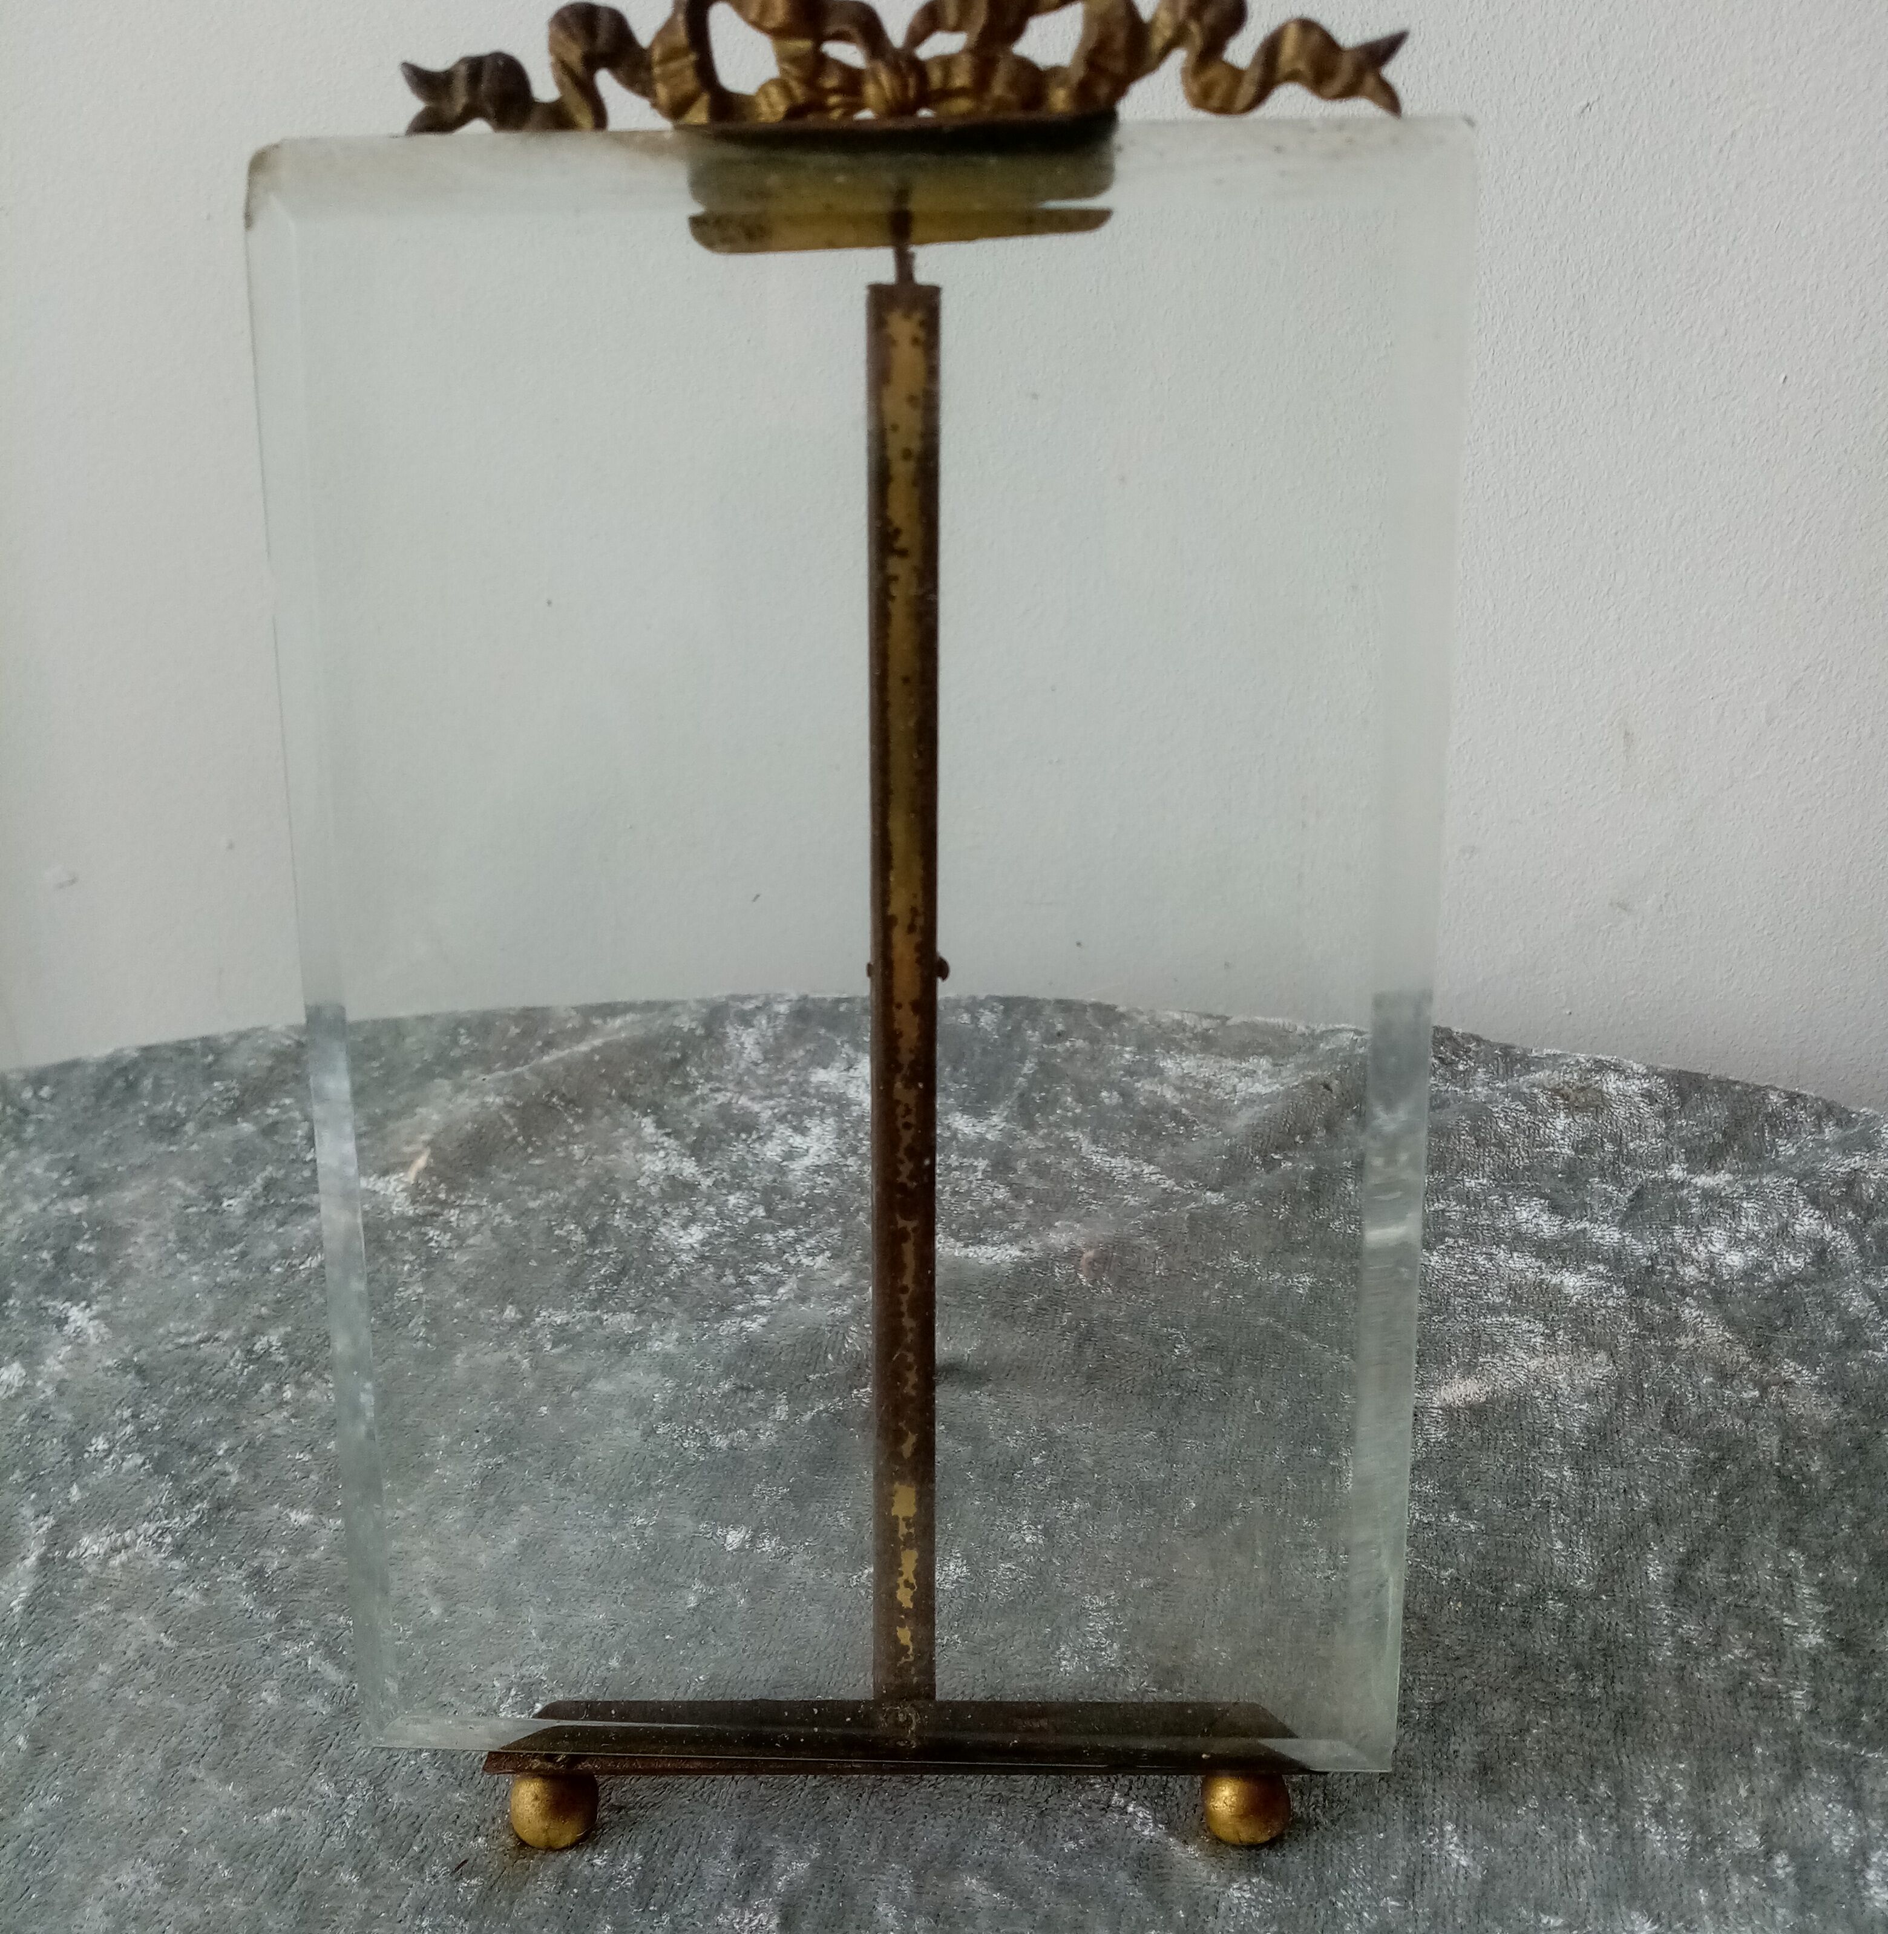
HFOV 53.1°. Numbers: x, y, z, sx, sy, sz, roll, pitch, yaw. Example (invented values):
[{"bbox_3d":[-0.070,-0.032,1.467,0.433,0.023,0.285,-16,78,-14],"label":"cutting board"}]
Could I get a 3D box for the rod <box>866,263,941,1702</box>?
[{"bbox_3d":[-0.004,0.009,0.203,0.007,0.158,0.005,0,13,0],"label":"rod"}]

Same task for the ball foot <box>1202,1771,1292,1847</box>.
[{"bbox_3d":[0.035,0.096,0.216,0.010,0.010,0.010,0,27,0],"label":"ball foot"}]

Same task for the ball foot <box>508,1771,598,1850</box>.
[{"bbox_3d":[-0.045,0.096,0.216,0.010,0.010,0.010,0,27,0],"label":"ball foot"}]

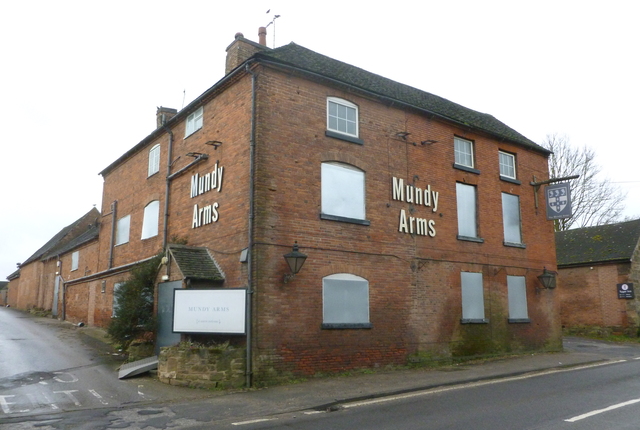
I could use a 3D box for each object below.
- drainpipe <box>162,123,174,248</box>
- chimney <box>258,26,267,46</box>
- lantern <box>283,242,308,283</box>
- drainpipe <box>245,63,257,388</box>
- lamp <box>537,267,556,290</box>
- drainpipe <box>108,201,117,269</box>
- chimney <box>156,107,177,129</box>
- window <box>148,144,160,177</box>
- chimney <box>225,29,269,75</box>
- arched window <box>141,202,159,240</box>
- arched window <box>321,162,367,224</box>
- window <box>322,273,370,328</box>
[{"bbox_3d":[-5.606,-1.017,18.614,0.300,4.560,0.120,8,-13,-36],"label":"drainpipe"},{"bbox_3d":[-2.196,-6.818,19.774,0.300,0.820,0.300,0,-10,0],"label":"chimney"},{"bbox_3d":[-0.676,1.223,13.523,0.440,1.030,0.600,8,-14,-37],"label":"lantern"},{"bbox_3d":[-1.826,0.021,13.540,0.200,8.520,0.110,8,-14,-37],"label":"drainpipe"},{"bbox_3d":[9.052,2.553,20.816,0.450,0.920,0.520,8,-14,-37],"label":"lamp"},{"bbox_3d":[-9.271,0.896,23.179,0.140,3.100,0.120,8,-14,-37],"label":"drainpipe"},{"bbox_3d":[-8.134,-4.730,27.452,0.780,1.600,0.780,8,-13,-36],"label":"chimney"},{"bbox_3d":[-6.473,-2.143,20.297,0.120,1.250,1.190,8,-13,-36],"label":"window"},{"bbox_3d":[-2.439,-5.727,18.075,1.330,2.050,0.960,8,-14,-37],"label":"chimney"},{"bbox_3d":[-6.468,0.159,19.857,0.120,1.460,1.770,8,-13,-36],"label":"arched window"},{"bbox_3d":[0.723,-0.700,15.466,1.740,1.820,0.150,8,-14,-37],"label":"arched window"},{"bbox_3d":[0.770,2.459,14.848,1.750,1.540,0.150,8,-14,-37],"label":"window"}]

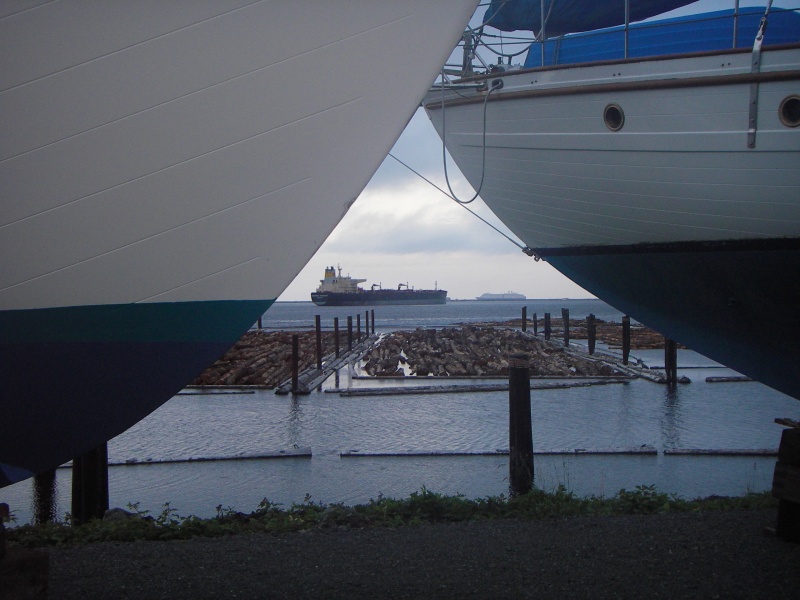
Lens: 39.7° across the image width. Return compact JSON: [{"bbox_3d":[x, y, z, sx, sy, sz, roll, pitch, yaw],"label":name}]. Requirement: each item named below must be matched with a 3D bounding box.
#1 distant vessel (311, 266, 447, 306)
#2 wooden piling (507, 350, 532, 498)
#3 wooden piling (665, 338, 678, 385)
[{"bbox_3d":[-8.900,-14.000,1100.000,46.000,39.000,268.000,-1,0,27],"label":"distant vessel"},{"bbox_3d":[1.780,1.900,16.500,0.350,2.200,0.350,-1,0,0],"label":"wooden piling"},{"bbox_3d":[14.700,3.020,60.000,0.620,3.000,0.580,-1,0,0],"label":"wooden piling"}]

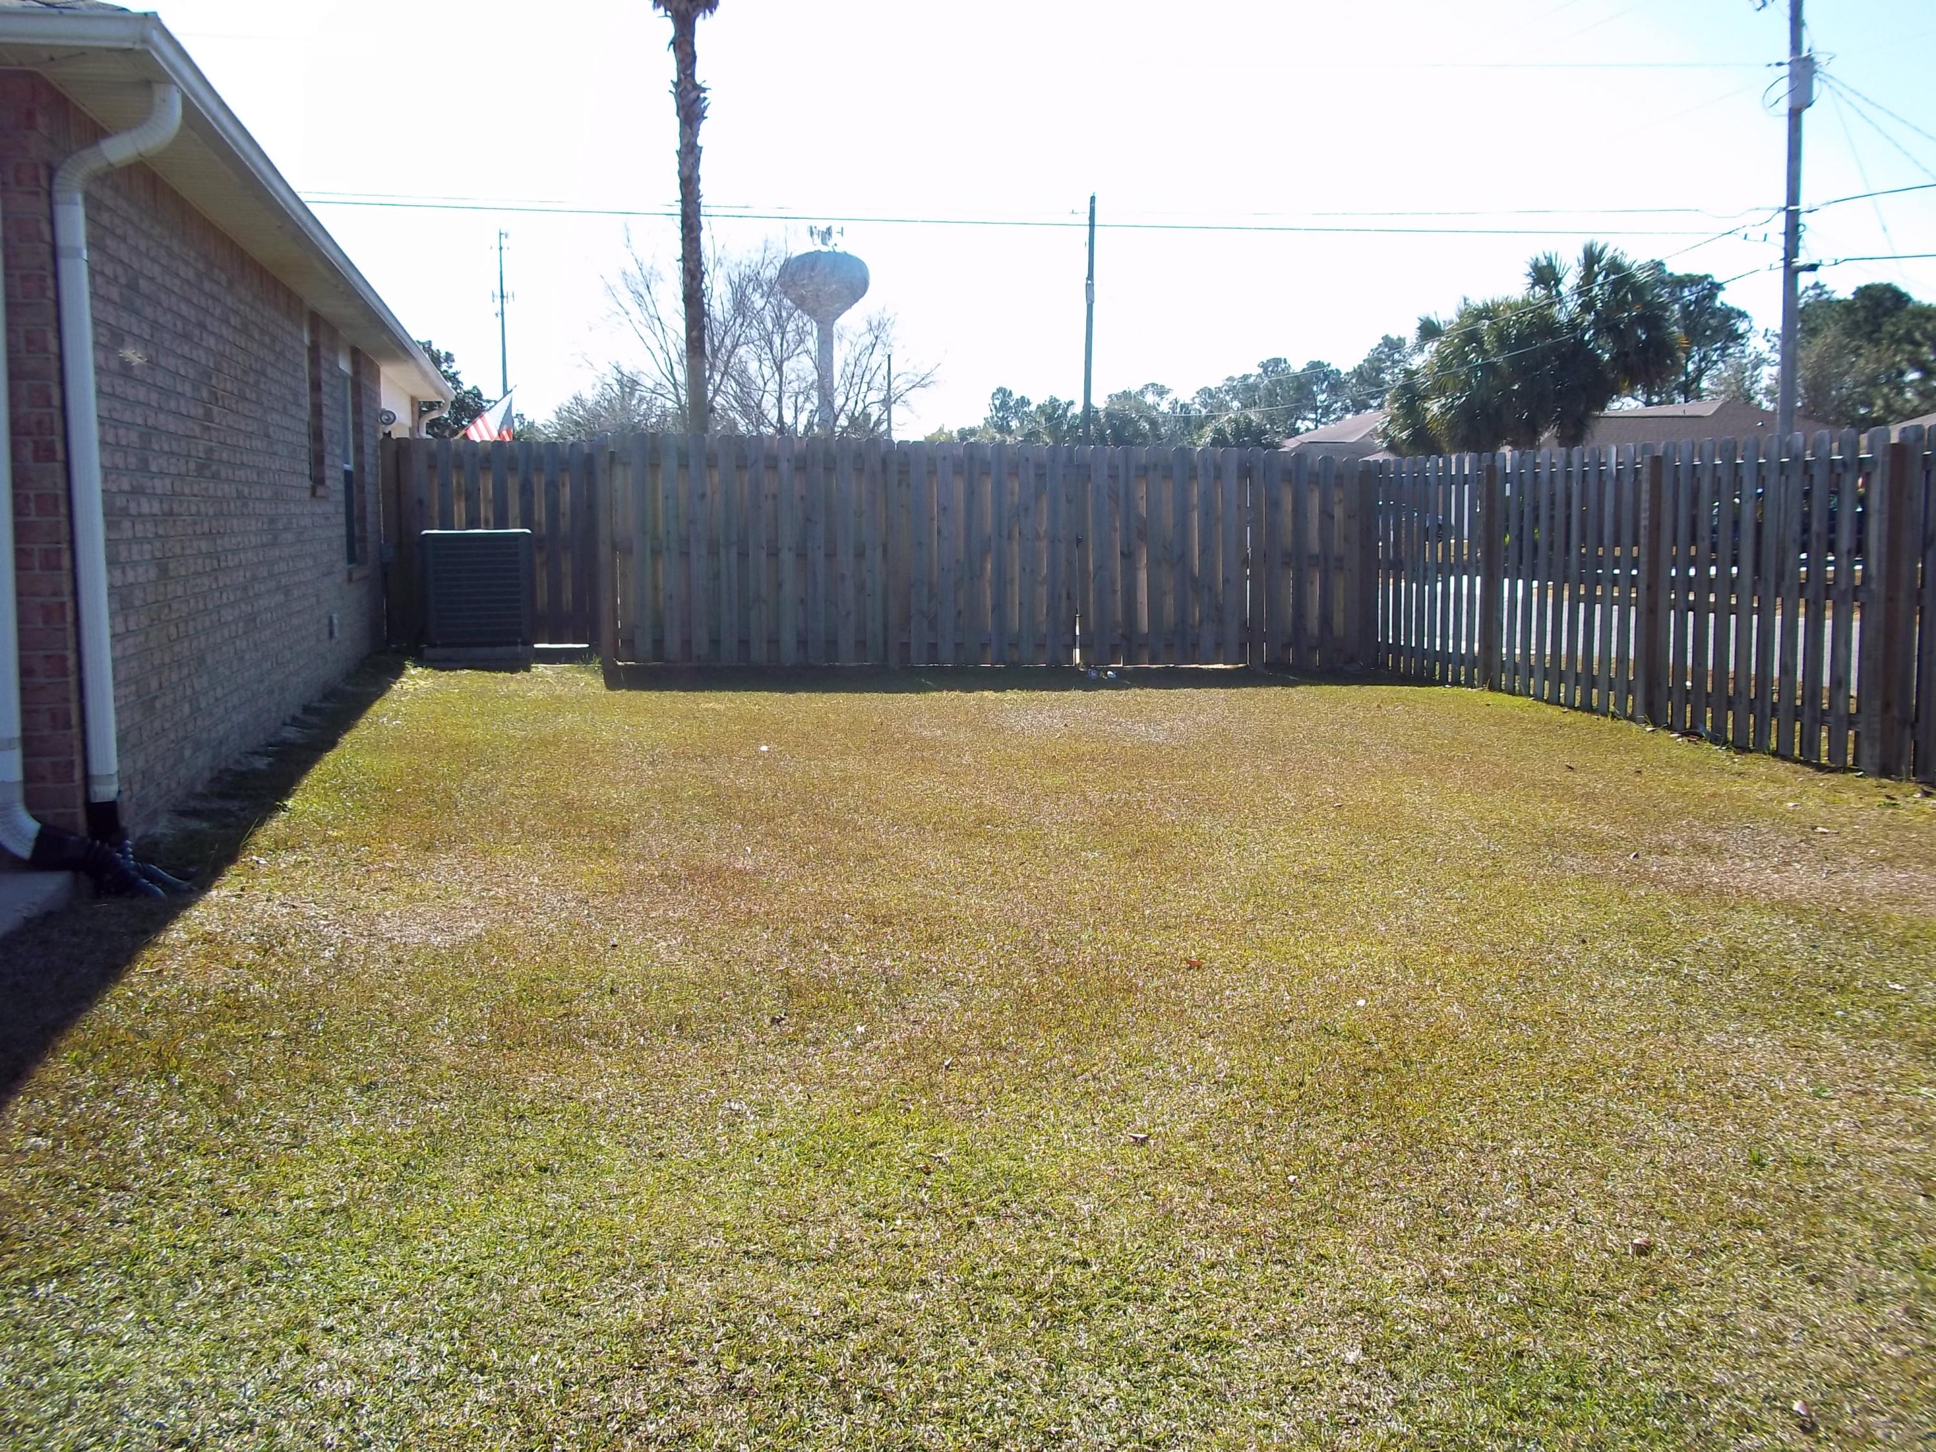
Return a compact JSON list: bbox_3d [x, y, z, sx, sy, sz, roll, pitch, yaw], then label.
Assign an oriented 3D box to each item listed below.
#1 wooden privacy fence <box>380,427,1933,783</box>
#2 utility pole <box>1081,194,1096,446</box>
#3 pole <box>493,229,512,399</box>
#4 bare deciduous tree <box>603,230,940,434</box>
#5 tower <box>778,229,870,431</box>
[{"bbox_3d":[0.257,-1.099,13.683,8.650,1.900,9.200,-1,6,-11],"label":"wooden privacy fence"},{"bbox_3d":[3.823,-10.785,62.572,0.270,11.230,0.270,0,6,0],"label":"utility pole"},{"bbox_3d":[-69.488,-52.108,302.246,2.930,44.077,2.930,0,6,0],"label":"pole"},{"bbox_3d":[-5.230,-8.447,52.437,8.750,8.580,8.200,0,6,0],"label":"bare deciduous tree"},{"bbox_3d":[-24.606,-59.045,342.547,15.452,49.975,15.452,0,6,0],"label":"tower"}]

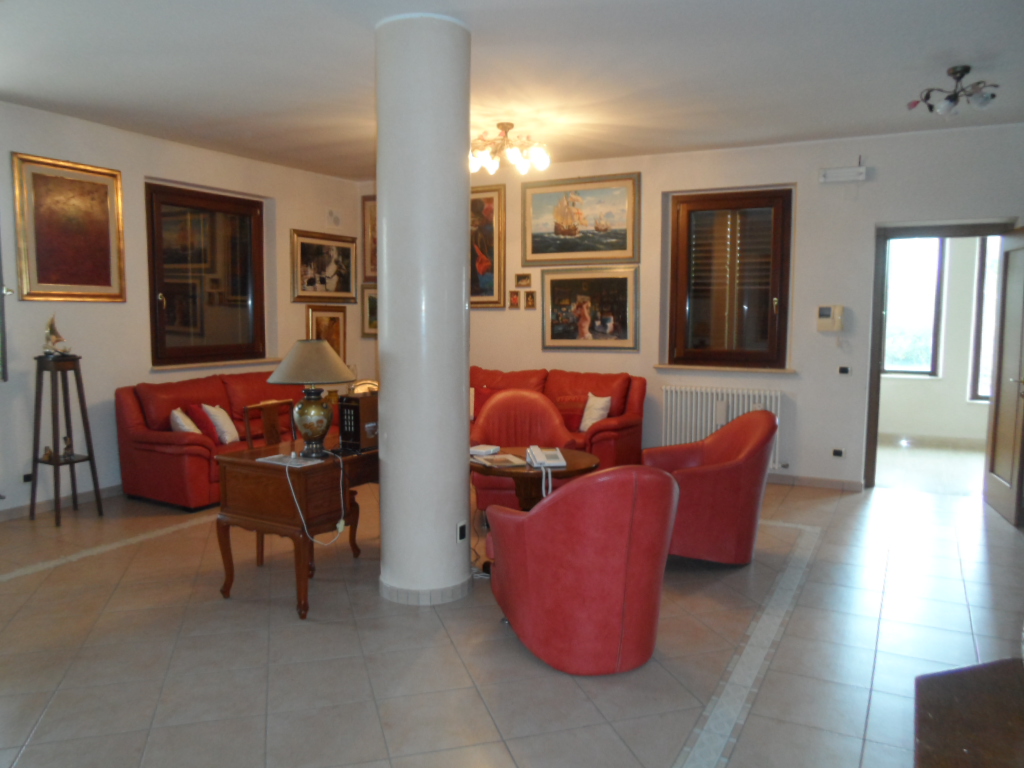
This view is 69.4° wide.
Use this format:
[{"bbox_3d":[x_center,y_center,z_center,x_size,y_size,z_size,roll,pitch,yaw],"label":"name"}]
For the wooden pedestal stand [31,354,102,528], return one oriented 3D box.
[{"bbox_3d":[-3.258,0.396,5.362,0.350,1.180,0.350,3,7,28],"label":"wooden pedestal stand"}]

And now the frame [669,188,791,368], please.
[{"bbox_3d":[1.982,-0.940,6.769,1.060,1.570,0.090,3,7,28],"label":"frame"}]

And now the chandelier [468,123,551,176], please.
[{"bbox_3d":[-0.047,-1.866,5.851,0.660,0.370,0.660,0,6,0],"label":"chandelier"}]

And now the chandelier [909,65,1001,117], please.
[{"bbox_3d":[2.579,-1.708,4.287,0.541,0.255,0.541,3,7,28],"label":"chandelier"}]

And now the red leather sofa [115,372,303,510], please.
[{"bbox_3d":[-2.249,0.387,6.564,0.949,0.908,2.009,3,7,28],"label":"red leather sofa"}]

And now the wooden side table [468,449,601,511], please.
[{"bbox_3d":[0.135,0.761,4.503,0.806,0.612,0.806,0,6,0],"label":"wooden side table"}]

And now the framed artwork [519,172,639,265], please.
[{"bbox_3d":[0.634,-1.573,7.152,1.224,0.830,0.051,3,7,28],"label":"framed artwork"}]

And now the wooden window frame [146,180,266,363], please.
[{"bbox_3d":[-2.820,-0.986,6.921,0.092,1.561,1.346,3,7,28],"label":"wooden window frame"}]

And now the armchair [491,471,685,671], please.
[{"bbox_3d":[0.350,0.745,3.347,0.745,0.887,0.816,-3,7,-26],"label":"armchair"}]

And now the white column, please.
[{"bbox_3d":[-0.480,-0.359,3.955,0.500,2.990,0.500,0,6,0],"label":"white column"}]

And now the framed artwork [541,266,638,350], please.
[{"bbox_3d":[0.737,-0.722,7.183,1.001,0.804,0.051,3,7,28],"label":"framed artwork"}]

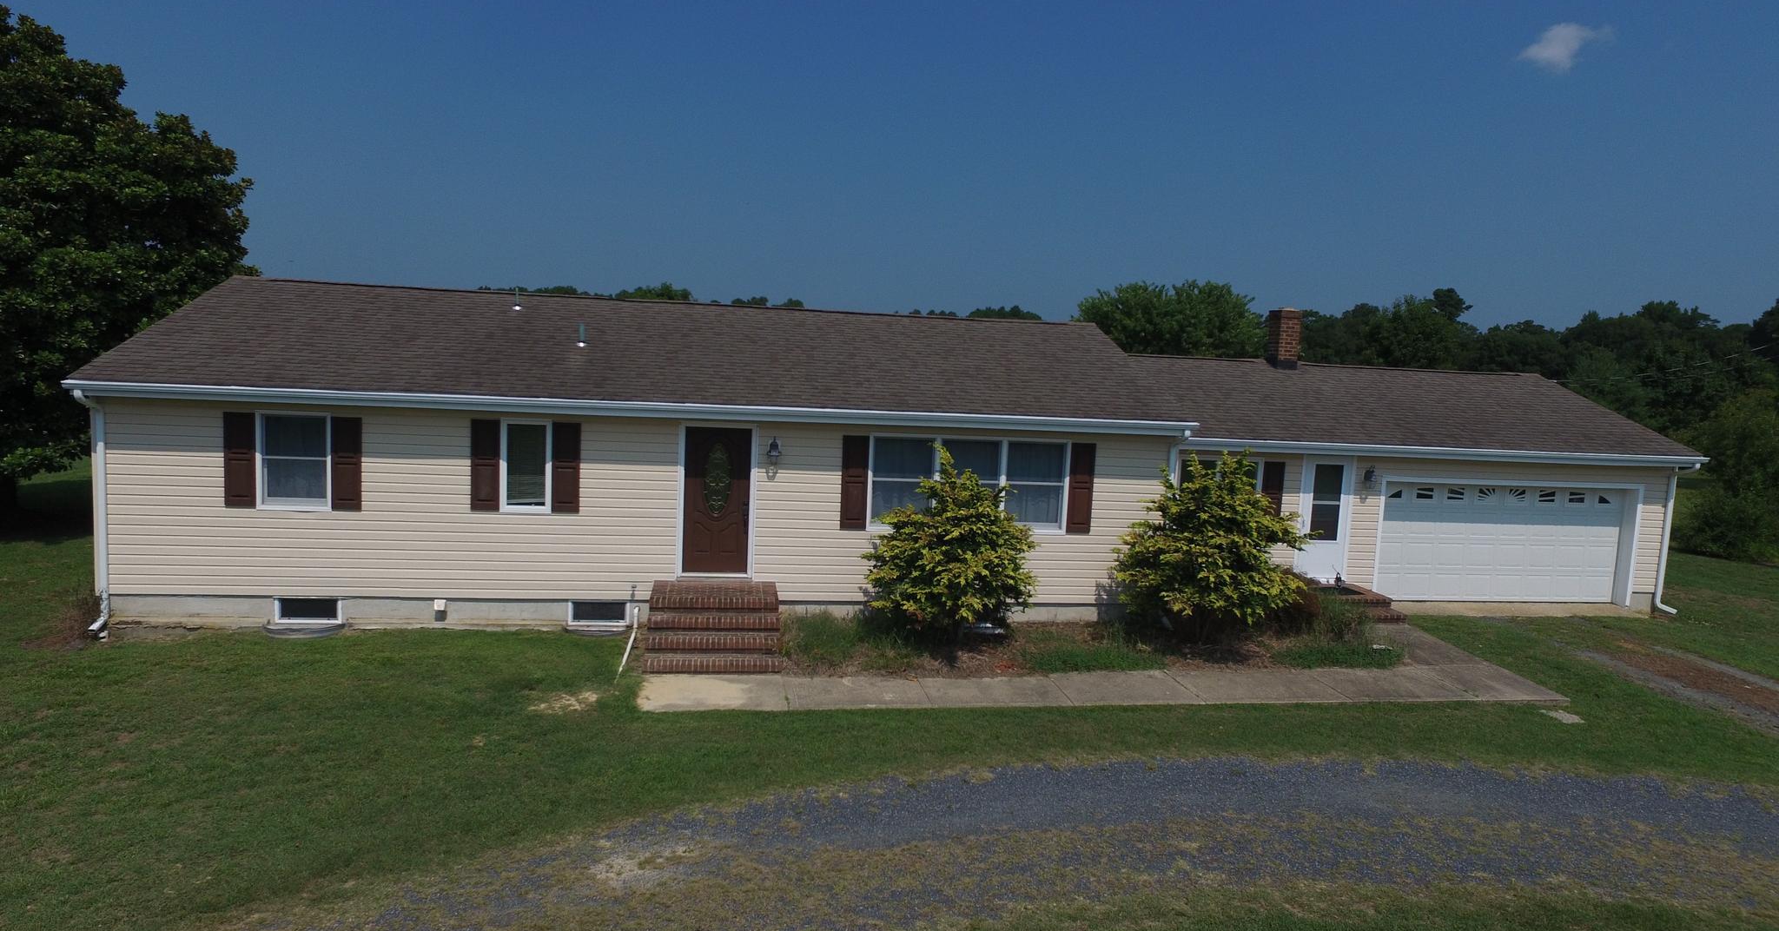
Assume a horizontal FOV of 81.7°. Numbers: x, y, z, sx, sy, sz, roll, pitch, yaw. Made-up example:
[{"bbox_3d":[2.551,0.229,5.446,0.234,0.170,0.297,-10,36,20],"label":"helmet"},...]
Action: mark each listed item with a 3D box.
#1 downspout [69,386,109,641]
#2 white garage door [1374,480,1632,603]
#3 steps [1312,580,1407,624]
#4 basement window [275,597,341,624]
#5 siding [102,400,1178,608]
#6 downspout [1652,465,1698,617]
[{"bbox_3d":[-9.963,0.589,12.842,0.106,3.107,0.425,2,6,-9],"label":"downspout"},{"bbox_3d":[10.682,1.325,17.887,5.050,2.168,0.356,2,6,-9],"label":"white garage door"},{"bbox_3d":[7.279,2.217,16.604,1.405,0.346,1.387,2,6,-9],"label":"steps"},{"bbox_3d":[-7.637,1.892,13.530,0.800,0.359,0.100,2,5,-8],"label":"basement window"},{"bbox_3d":[-2.877,0.624,14.191,14.573,2.530,0.182,2,6,-9],"label":"siding"},{"bbox_3d":[13.821,1.287,18.011,0.117,2.637,0.407,2,6,-9],"label":"downspout"}]

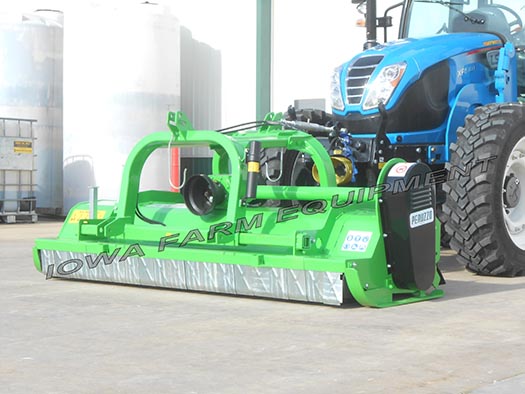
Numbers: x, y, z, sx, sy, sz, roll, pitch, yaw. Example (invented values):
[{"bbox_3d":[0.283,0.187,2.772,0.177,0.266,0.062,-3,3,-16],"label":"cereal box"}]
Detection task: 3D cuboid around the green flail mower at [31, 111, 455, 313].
[{"bbox_3d":[-0.155,0.024,7.467,2.469,1.063,1.077,2,3,37],"label":"green flail mower"}]

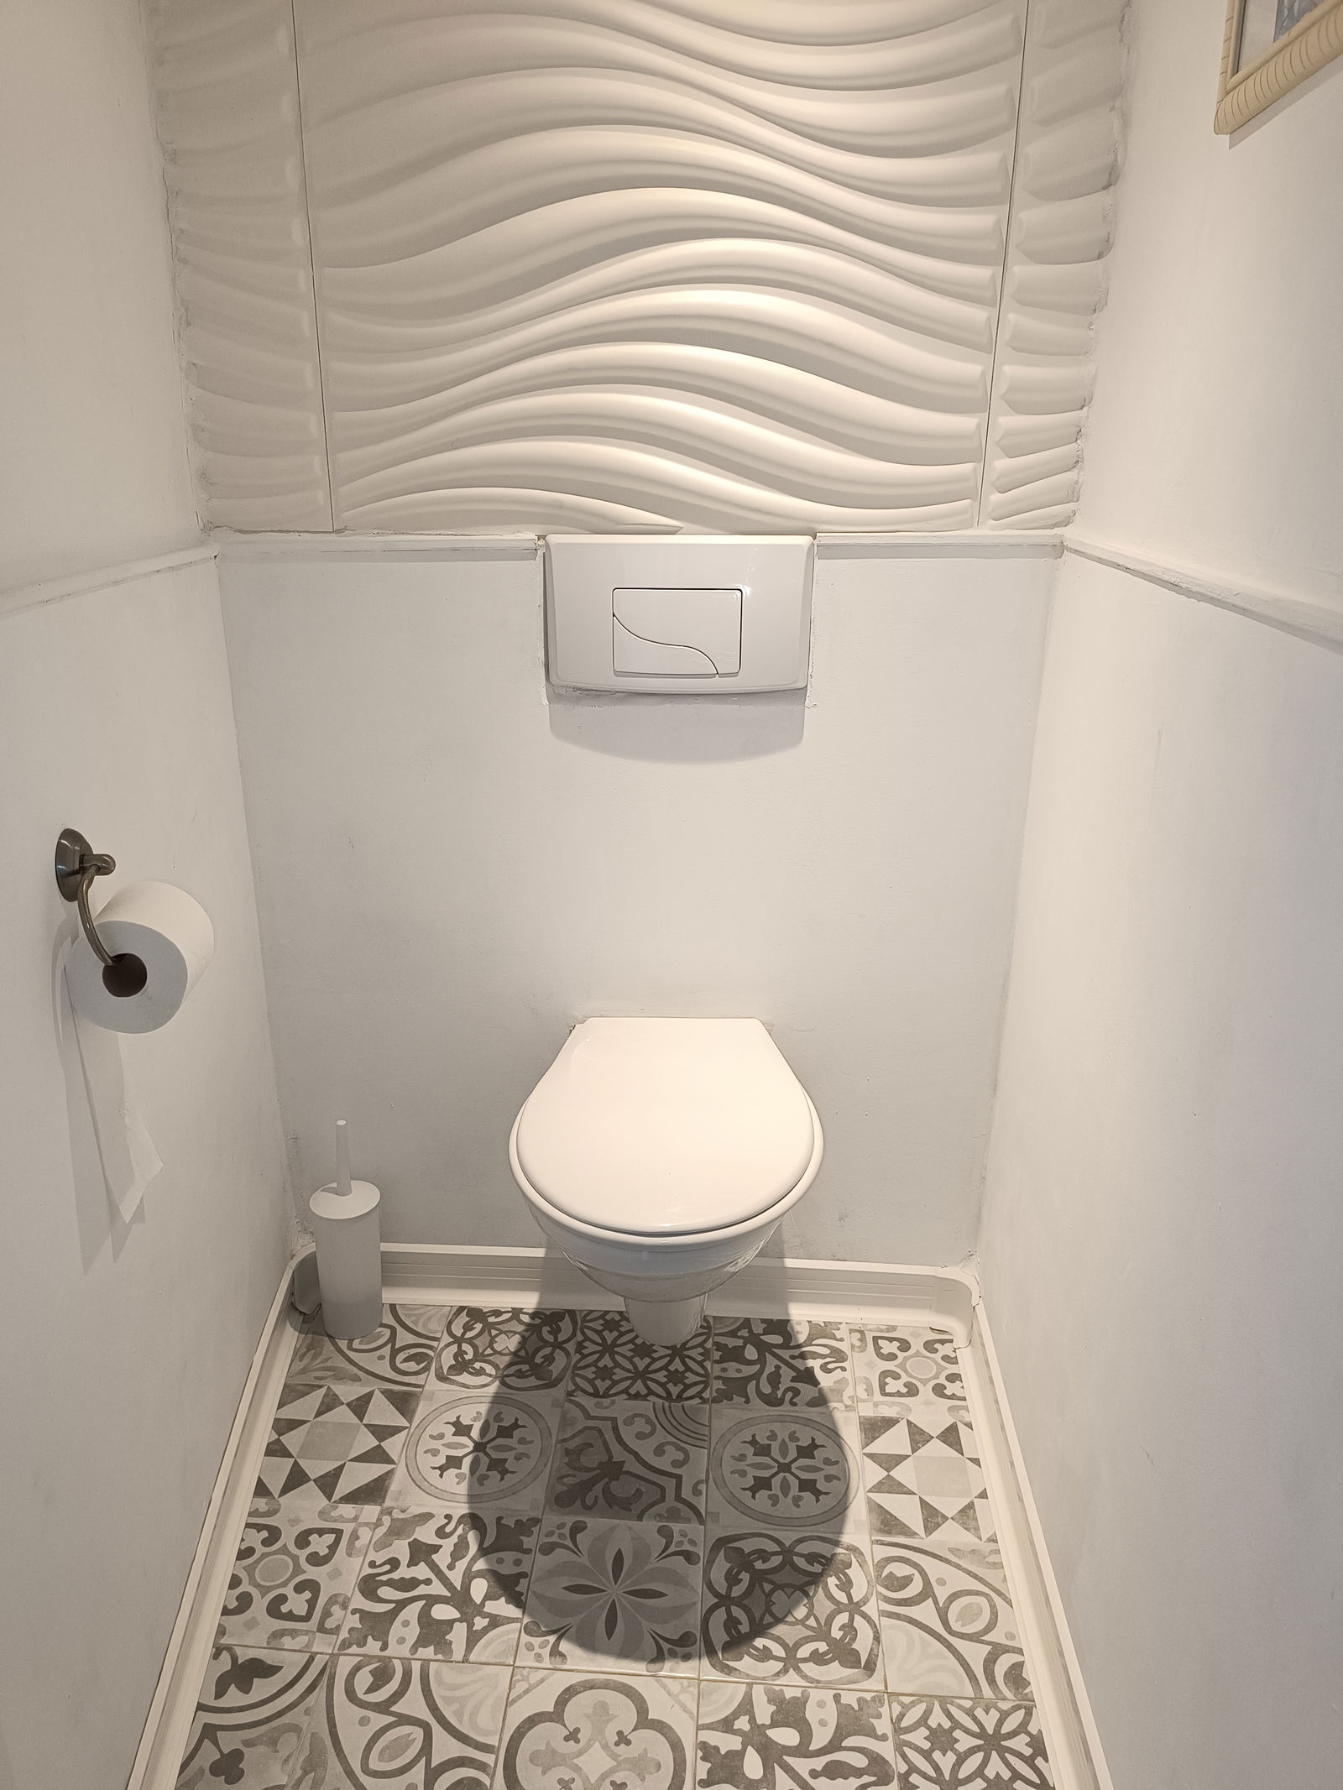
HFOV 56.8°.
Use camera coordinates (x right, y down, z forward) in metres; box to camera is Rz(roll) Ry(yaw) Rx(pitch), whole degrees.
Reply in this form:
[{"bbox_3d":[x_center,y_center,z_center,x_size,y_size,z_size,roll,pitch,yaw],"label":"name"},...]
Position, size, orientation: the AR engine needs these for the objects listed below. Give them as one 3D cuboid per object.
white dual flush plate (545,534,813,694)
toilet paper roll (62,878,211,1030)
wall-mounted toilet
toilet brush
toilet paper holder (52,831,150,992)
[{"bbox_3d":[0.008,-0.350,1.552,0.328,0.190,0.031,2,20,3],"label":"white dual flush plate"},{"bbox_3d":[-0.477,0.055,1.116,0.107,0.107,0.094,-1,20,-6],"label":"toilet paper roll"},{"bbox_3d":[-0.004,0.452,1.598,0.370,0.424,0.502,2,20,3],"label":"wall-mounted toilet"},{"bbox_3d":[-0.479,0.487,1.837,0.100,0.345,0.100,2,20,3],"label":"toilet brush"},{"bbox_3d":[-0.506,0.004,1.096,0.049,0.113,0.141,-1,20,-6],"label":"toilet paper holder"}]

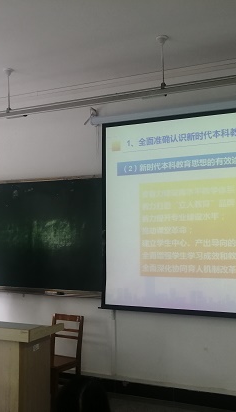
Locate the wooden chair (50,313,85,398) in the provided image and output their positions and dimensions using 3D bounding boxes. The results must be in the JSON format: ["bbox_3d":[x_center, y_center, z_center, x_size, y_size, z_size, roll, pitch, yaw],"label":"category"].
[{"bbox_3d":[-0.579,1.436,3.907,0.360,0.800,0.420,-2,-5,27],"label":"wooden chair"}]

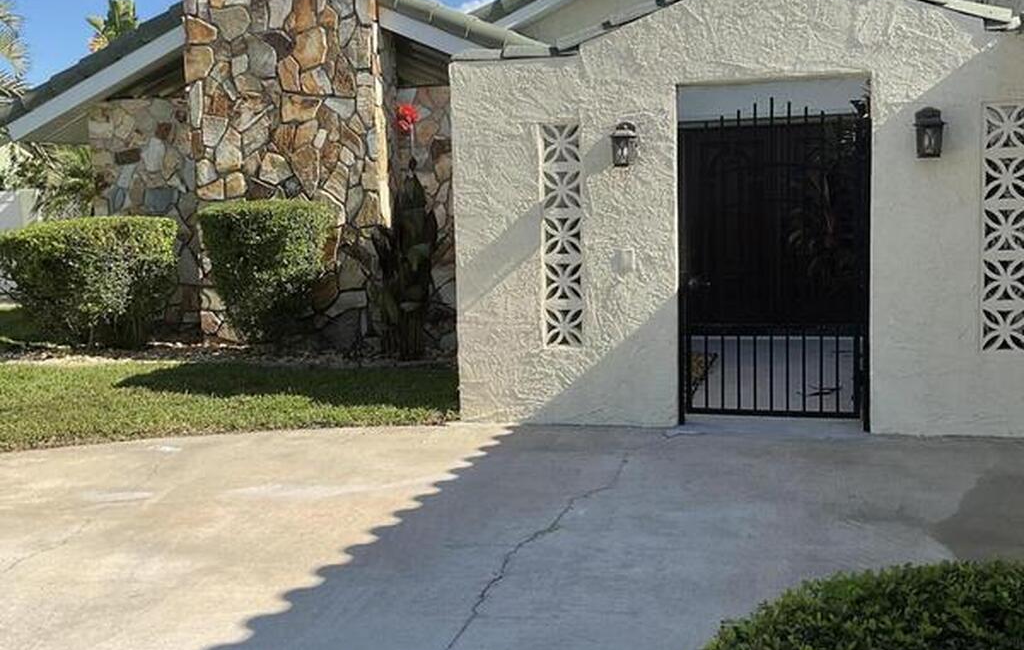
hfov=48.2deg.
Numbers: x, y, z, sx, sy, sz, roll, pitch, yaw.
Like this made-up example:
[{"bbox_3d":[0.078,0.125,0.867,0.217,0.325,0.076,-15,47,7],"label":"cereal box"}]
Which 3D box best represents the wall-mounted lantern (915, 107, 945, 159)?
[{"bbox_3d":[2.490,-1.142,6.821,0.175,0.305,0.190,0,6,15],"label":"wall-mounted lantern"}]

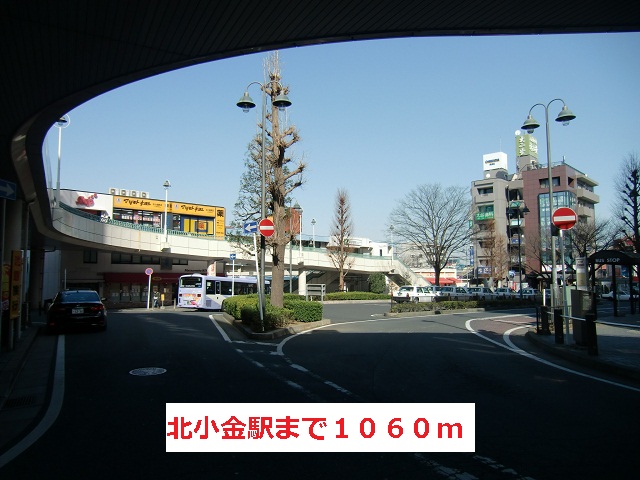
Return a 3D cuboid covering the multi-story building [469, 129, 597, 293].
[{"bbox_3d":[38.700,-4.600,80.500,16.000,26.800,18.000,-4,-6,44],"label":"multi-story building"}]

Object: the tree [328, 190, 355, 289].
[{"bbox_3d":[1.988,0.213,42.000,2.600,10.100,2.600,0,-4,0],"label":"tree"}]

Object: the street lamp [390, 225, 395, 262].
[{"bbox_3d":[9.638,0.654,59.228,0.700,5.630,0.650,-1,-6,8],"label":"street lamp"}]

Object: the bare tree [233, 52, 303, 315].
[{"bbox_3d":[-1.967,-2.344,17.628,2.800,11.150,2.700,0,-6,0],"label":"bare tree"}]

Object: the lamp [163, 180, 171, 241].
[{"bbox_3d":[-13.830,-2.589,39.976,0.750,5.740,0.650,1,-6,-17],"label":"lamp"}]

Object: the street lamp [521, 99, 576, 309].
[{"bbox_3d":[8.710,-1.153,16.694,0.660,8.460,1.900,3,-7,-34],"label":"street lamp"}]

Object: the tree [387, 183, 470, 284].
[{"bbox_3d":[12.339,-0.113,50.000,8.800,12.500,8.800,0,-4,0],"label":"tree"}]

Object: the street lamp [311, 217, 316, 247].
[{"bbox_3d":[-0.732,-0.507,50.000,0.600,3.900,0.600,0,-4,0],"label":"street lamp"}]

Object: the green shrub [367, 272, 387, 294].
[{"bbox_3d":[5.832,4.513,45.000,1.800,2.400,1.800,0,-4,0],"label":"green shrub"}]

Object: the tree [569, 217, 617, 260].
[{"bbox_3d":[24.492,1.577,40.025,4.800,7.650,4.600,0,-6,0],"label":"tree"}]

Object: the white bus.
[{"bbox_3d":[-8.150,4.750,40.300,2.450,3.000,10.300,-2,-5,22],"label":"white bus"}]

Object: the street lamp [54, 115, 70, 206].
[{"bbox_3d":[-14.248,-4.219,24.361,0.800,5.700,0.650,2,-6,-26],"label":"street lamp"}]

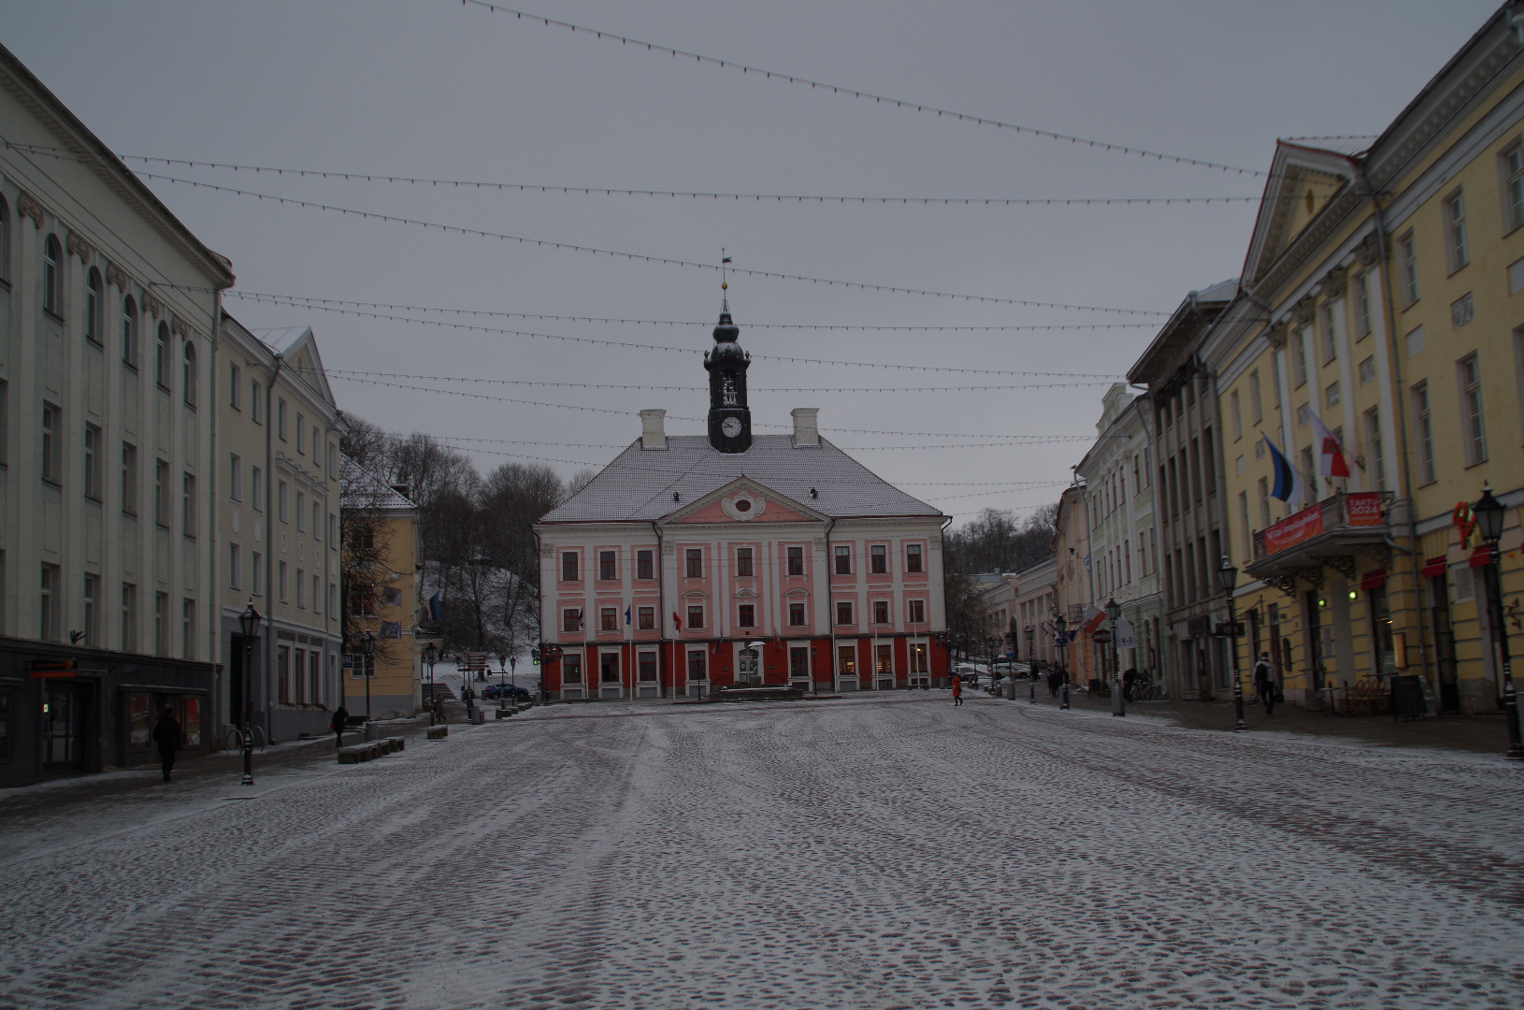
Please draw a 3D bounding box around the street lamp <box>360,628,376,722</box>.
[{"bbox_3d":[-14.424,6.637,55.757,0.480,4.100,0.480,-2,-8,0],"label":"street lamp"}]

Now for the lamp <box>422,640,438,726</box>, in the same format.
[{"bbox_3d":[-16.081,8.736,74.198,0.480,4.100,0.480,-2,-8,0],"label":"lamp"}]

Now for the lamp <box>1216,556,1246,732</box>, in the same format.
[{"bbox_3d":[11.091,3.246,35.832,0.480,4.100,0.480,-2,-8,0],"label":"lamp"}]

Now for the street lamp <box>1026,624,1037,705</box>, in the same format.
[{"bbox_3d":[13.721,8.125,77.566,0.480,4.100,0.480,-2,-8,0],"label":"street lamp"}]

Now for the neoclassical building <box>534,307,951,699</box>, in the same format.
[{"bbox_3d":[-2.740,-1.039,137.476,35.000,36.726,19.000,-1,-8,-8],"label":"neoclassical building"}]

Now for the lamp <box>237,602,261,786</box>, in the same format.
[{"bbox_3d":[-11.346,4.131,33.685,0.480,4.100,0.480,-2,-8,0],"label":"lamp"}]

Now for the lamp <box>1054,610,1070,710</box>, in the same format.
[{"bbox_3d":[13.017,6.759,65.721,0.480,4.100,0.480,-2,-8,0],"label":"lamp"}]

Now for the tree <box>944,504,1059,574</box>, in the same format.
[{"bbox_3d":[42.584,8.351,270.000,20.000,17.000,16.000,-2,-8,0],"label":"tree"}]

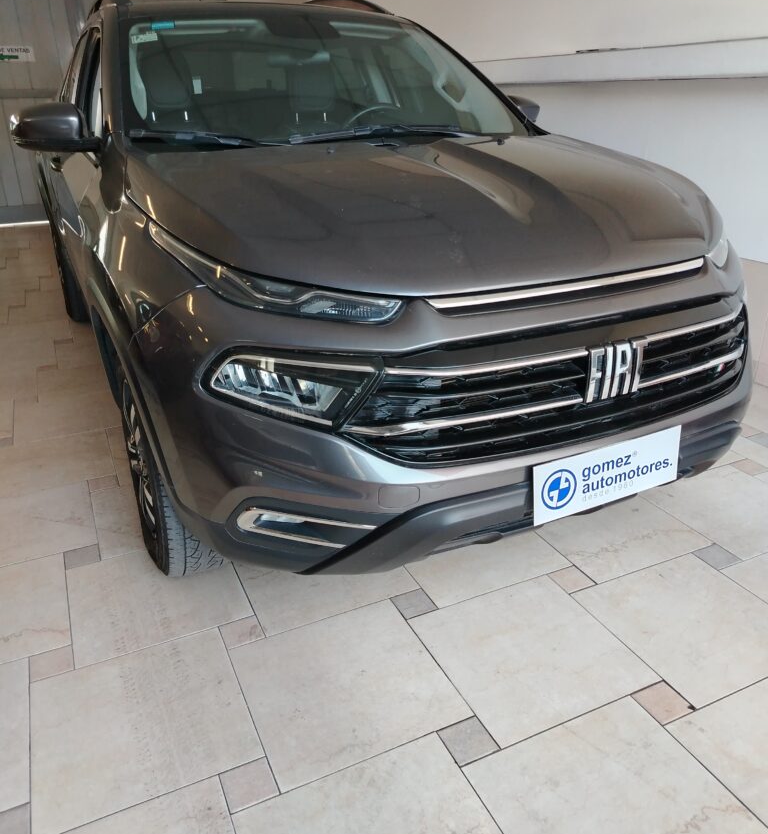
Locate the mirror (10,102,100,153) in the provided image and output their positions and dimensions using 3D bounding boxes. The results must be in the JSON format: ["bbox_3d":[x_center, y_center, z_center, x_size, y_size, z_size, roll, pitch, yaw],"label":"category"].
[{"bbox_3d":[-1.048,-0.923,2.251,0.245,0.155,0.190,-12,26,-23],"label":"mirror"}]

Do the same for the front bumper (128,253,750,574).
[{"bbox_3d":[0.377,-0.055,1.729,1.780,0.690,0.550,-12,26,-23],"label":"front bumper"}]

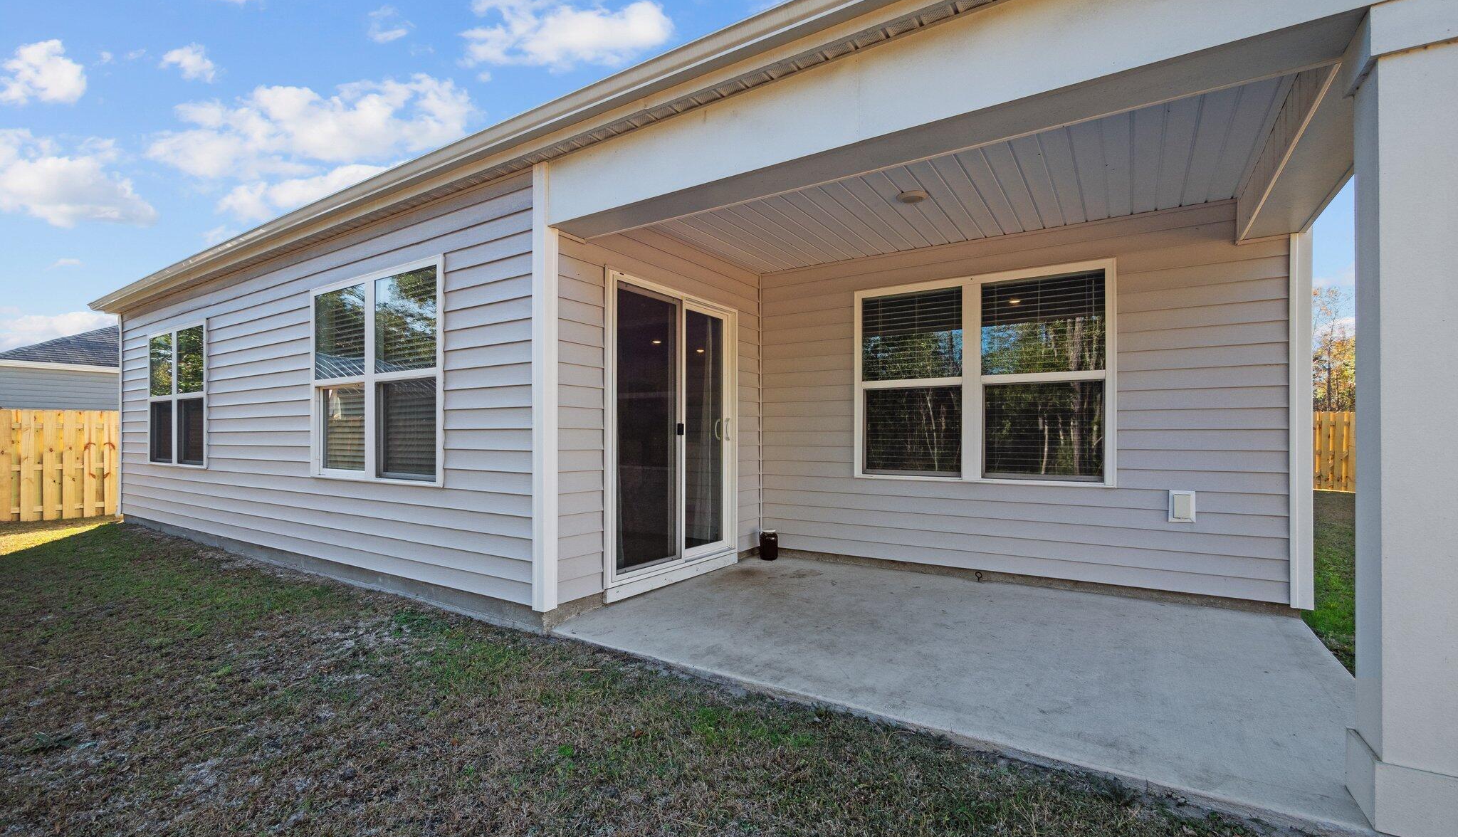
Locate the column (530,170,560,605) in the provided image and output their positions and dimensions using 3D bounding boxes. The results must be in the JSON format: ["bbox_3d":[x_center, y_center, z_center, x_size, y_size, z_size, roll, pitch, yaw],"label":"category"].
[{"bbox_3d":[-1.053,-0.173,3.393,0.100,2.530,0.100,-1,-1,33],"label":"column"}]

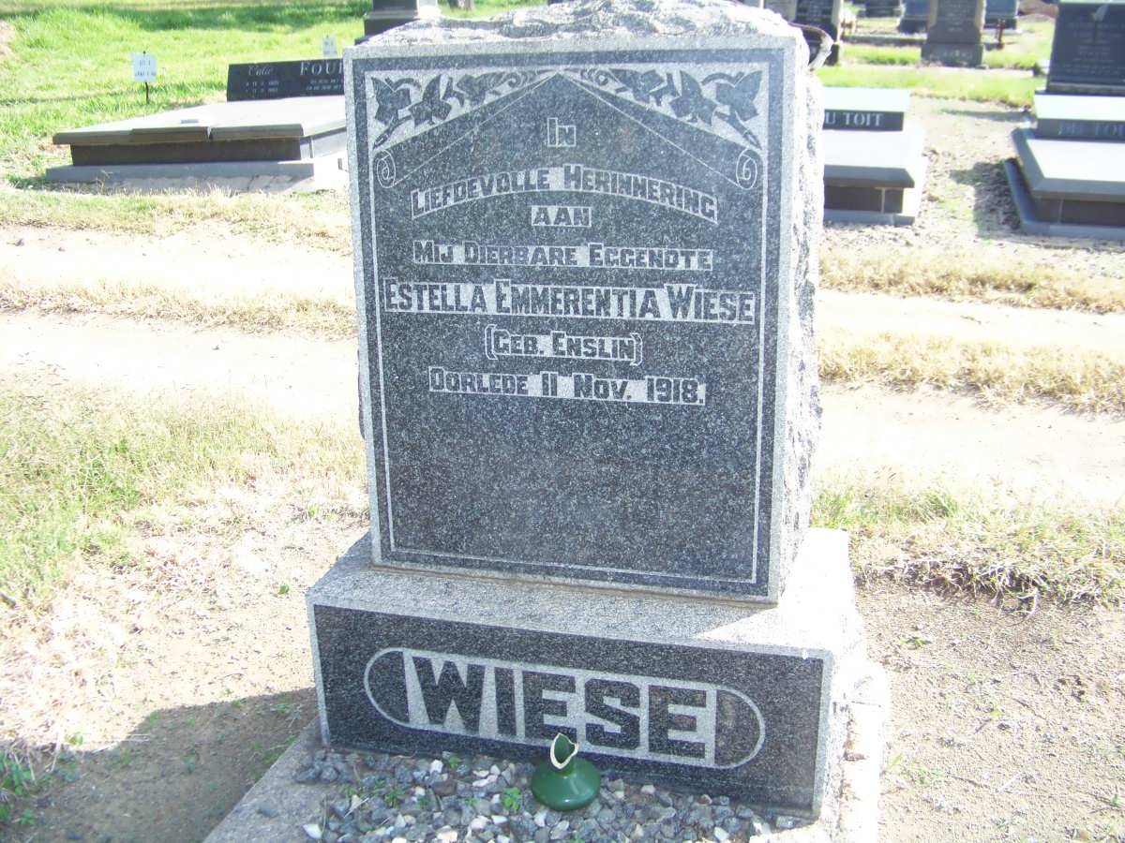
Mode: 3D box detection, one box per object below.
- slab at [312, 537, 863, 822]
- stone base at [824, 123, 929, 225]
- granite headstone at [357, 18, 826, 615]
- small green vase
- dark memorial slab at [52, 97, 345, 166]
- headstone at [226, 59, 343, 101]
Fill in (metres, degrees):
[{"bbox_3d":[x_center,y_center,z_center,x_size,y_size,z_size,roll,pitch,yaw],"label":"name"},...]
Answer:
[{"bbox_3d":[0.068,0.432,2.344,0.998,0.330,0.518,4,20,14],"label":"slab"},{"bbox_3d":[2.378,-2.010,9.432,1.000,0.440,2.350,5,20,17],"label":"stone base"},{"bbox_3d":[0.039,-0.224,2.150,0.806,1.037,0.250,4,20,14],"label":"granite headstone"},{"bbox_3d":[0.006,0.627,2.079,0.121,0.133,0.121,-1,19,0],"label":"small green vase"},{"bbox_3d":[-3.406,-2.860,11.598,2.300,0.360,2.200,2,19,9],"label":"dark memorial slab"},{"bbox_3d":[-2.787,-3.638,12.483,1.650,0.400,0.150,2,19,9],"label":"headstone"}]

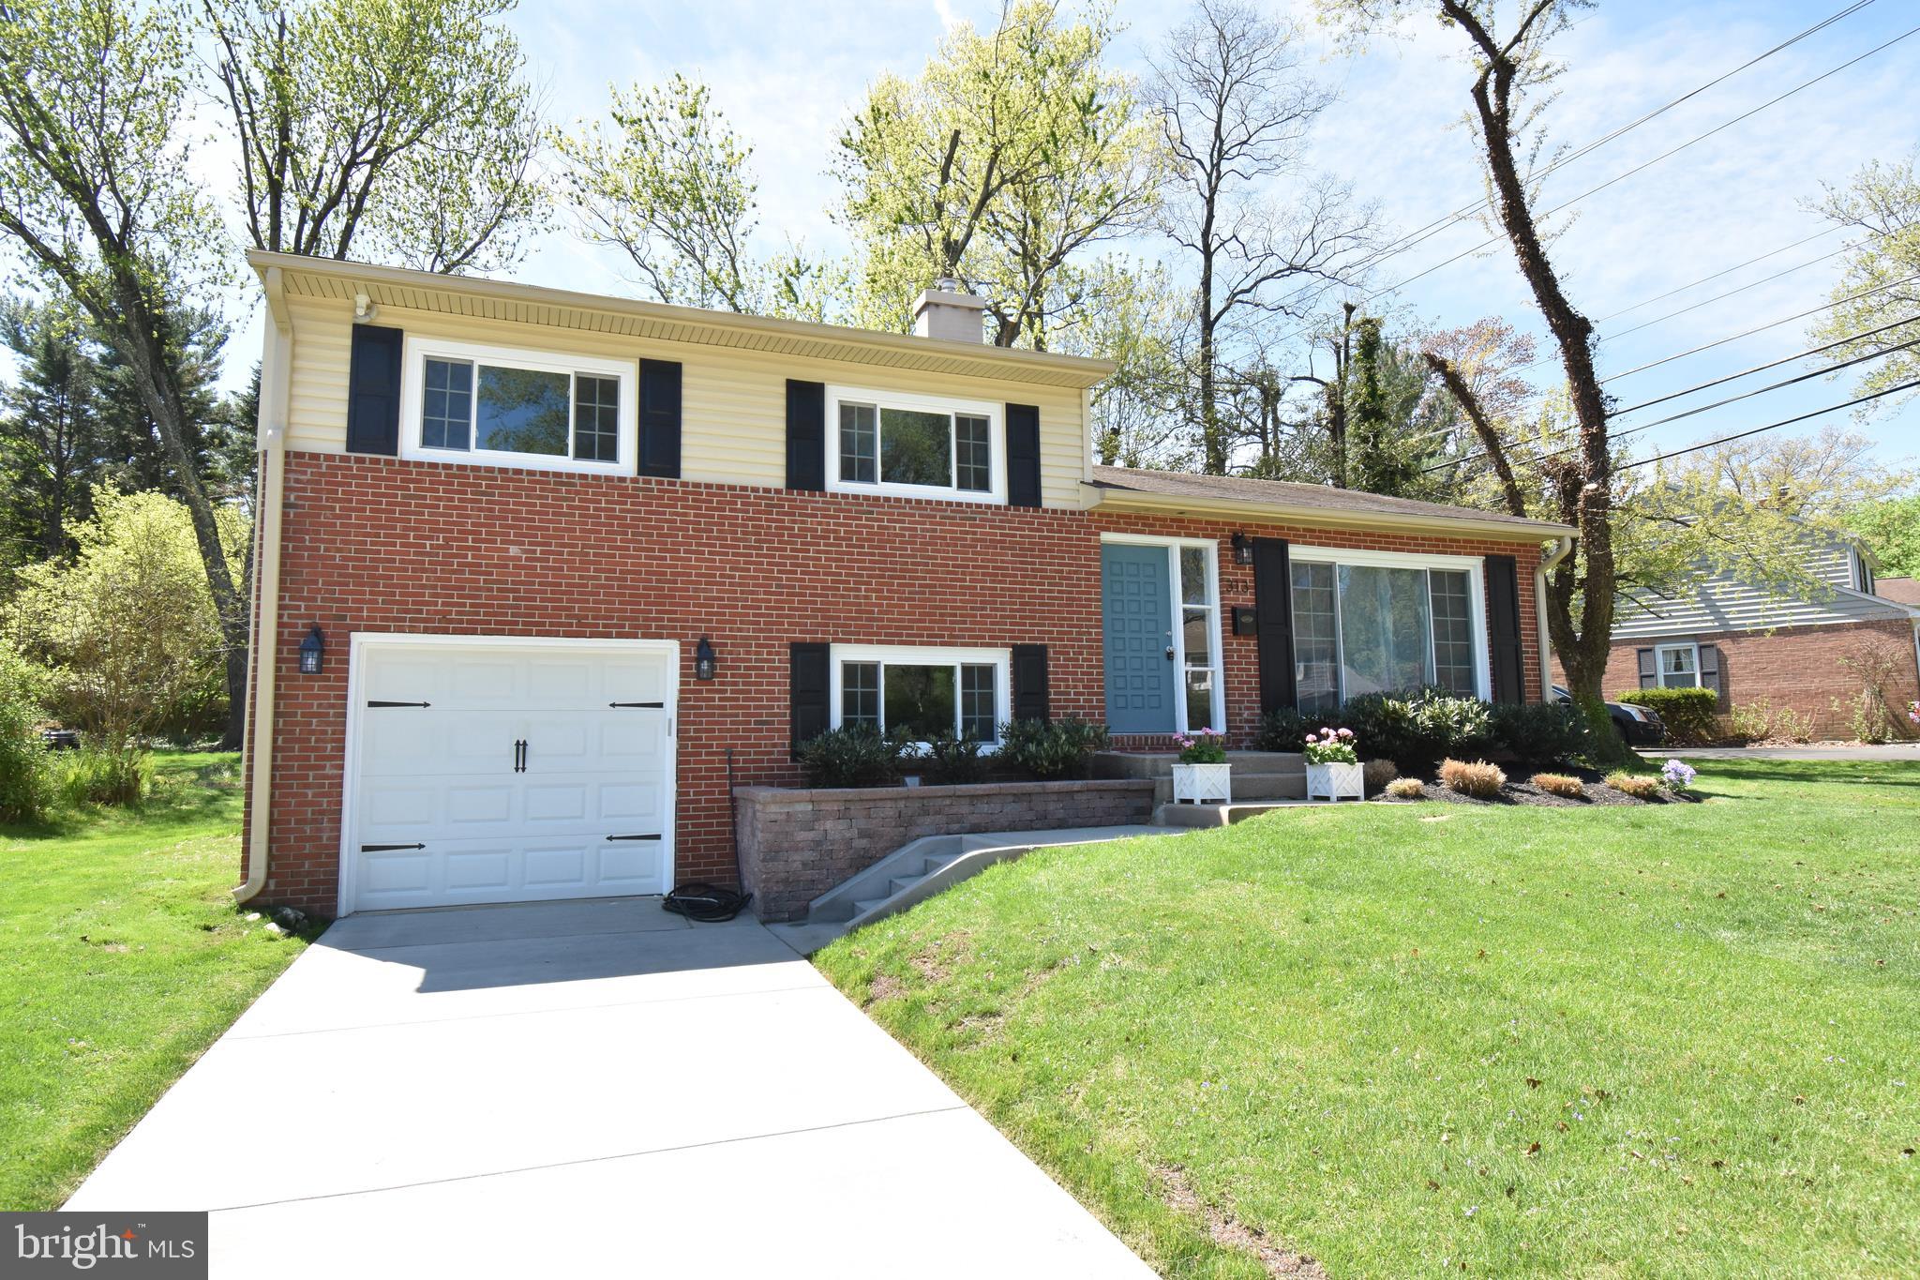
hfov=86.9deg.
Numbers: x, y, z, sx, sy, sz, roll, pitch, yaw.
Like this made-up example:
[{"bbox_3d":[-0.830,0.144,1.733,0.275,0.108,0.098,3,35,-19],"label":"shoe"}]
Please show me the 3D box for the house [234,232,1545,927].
[{"bbox_3d":[-0.511,-0.713,14.186,13.750,7.100,9.200,1,-7,-19],"label":"house"}]

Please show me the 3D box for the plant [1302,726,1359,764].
[{"bbox_3d":[3.196,0.908,8.758,0.370,0.330,0.360,1,-7,-19],"label":"plant"}]

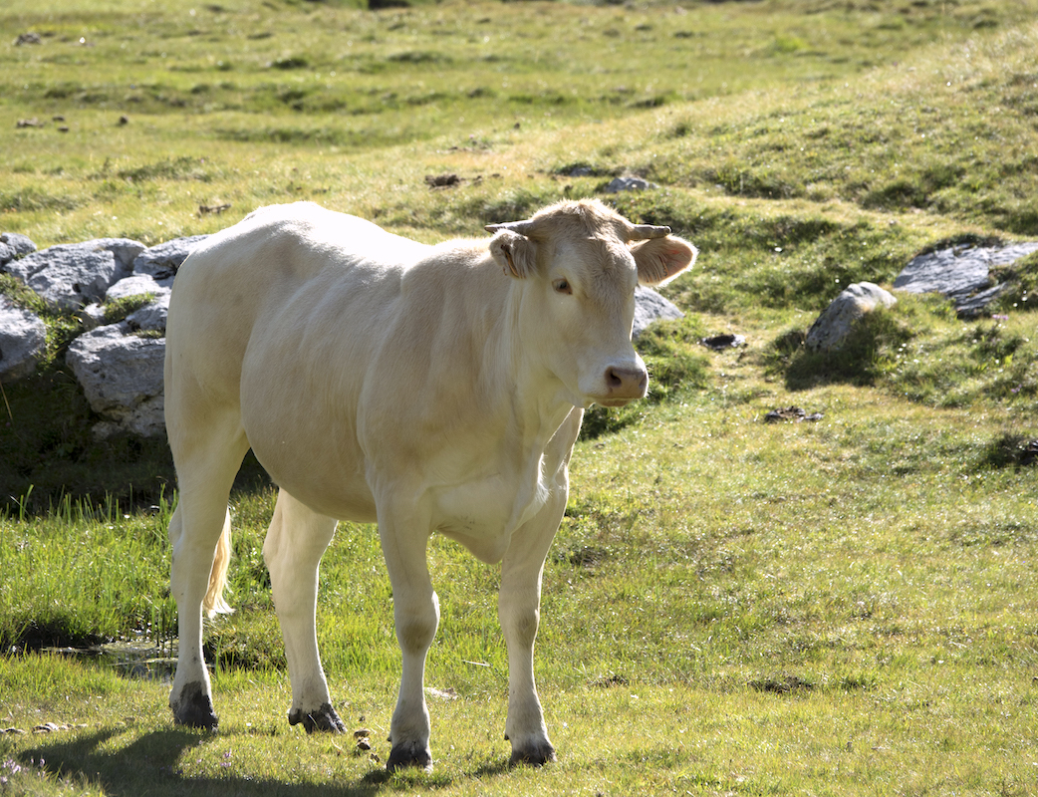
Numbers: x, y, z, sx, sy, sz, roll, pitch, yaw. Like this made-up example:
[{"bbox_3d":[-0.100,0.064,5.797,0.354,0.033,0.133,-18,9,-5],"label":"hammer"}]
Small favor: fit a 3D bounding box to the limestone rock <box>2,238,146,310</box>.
[{"bbox_3d":[-1.576,-0.443,31.300,0.500,0.270,0.400,0,3,0],"label":"limestone rock"}]

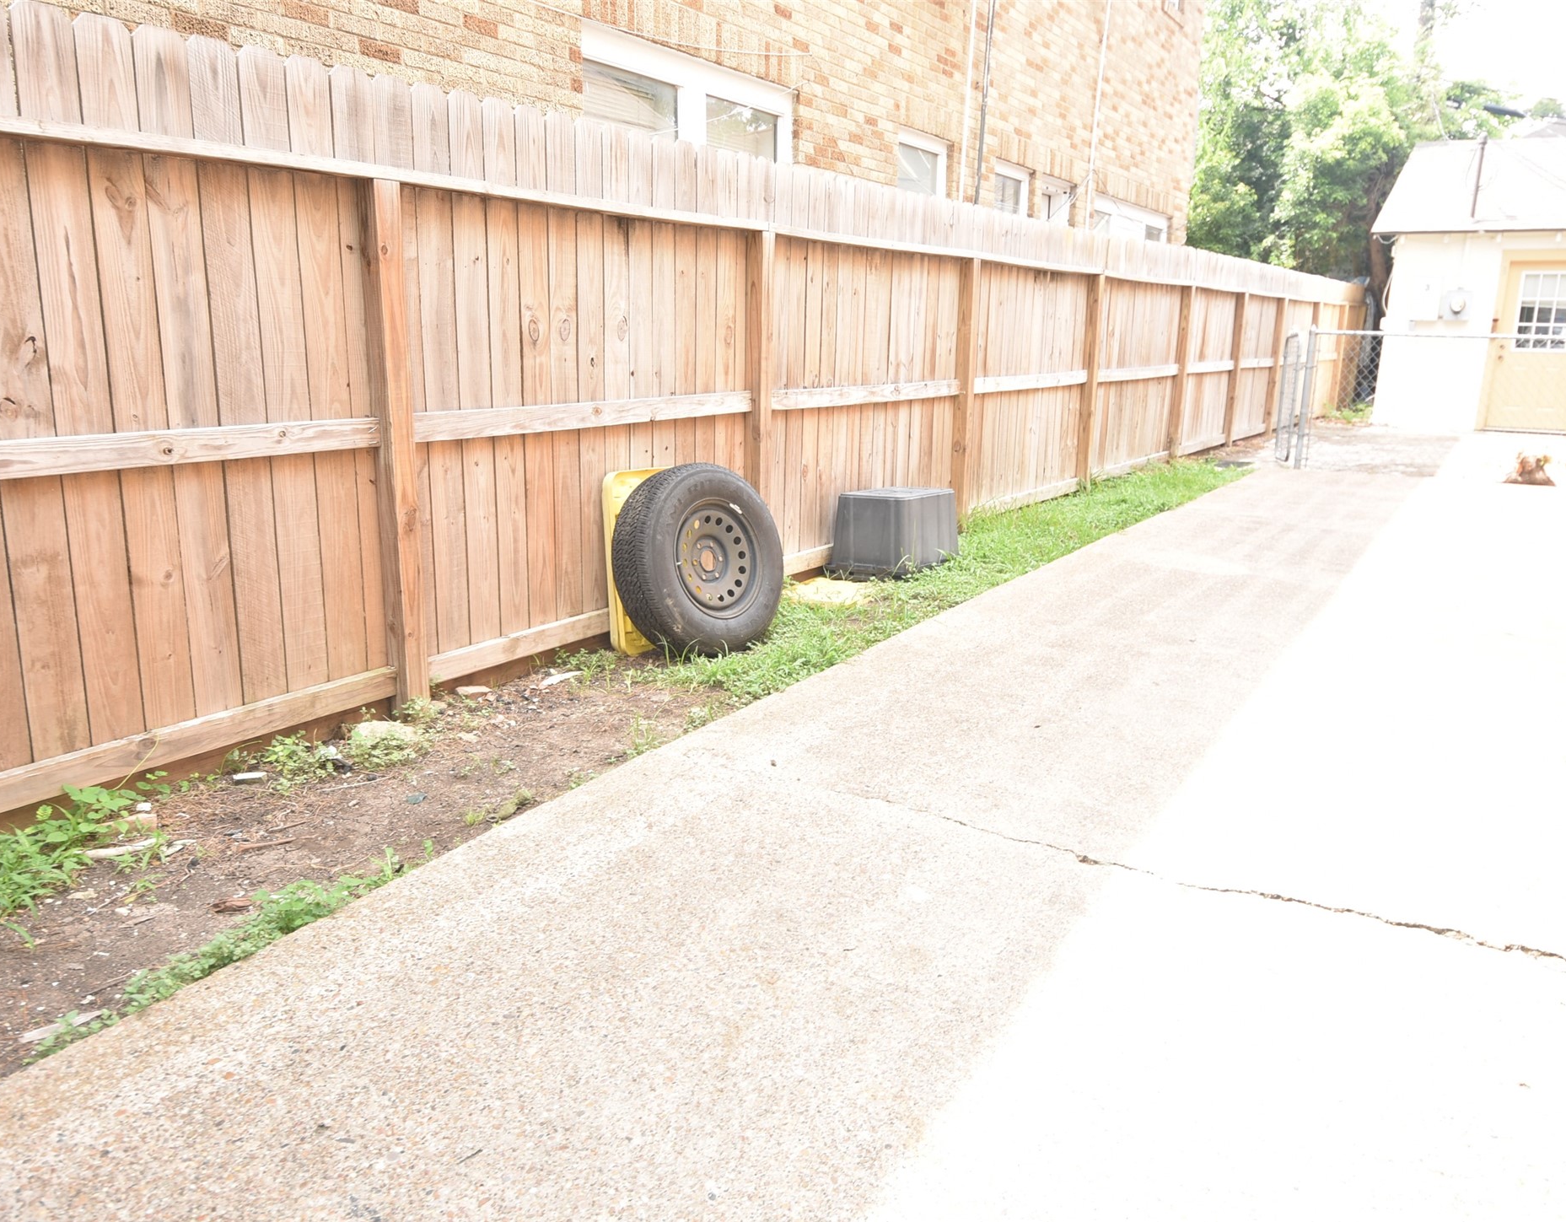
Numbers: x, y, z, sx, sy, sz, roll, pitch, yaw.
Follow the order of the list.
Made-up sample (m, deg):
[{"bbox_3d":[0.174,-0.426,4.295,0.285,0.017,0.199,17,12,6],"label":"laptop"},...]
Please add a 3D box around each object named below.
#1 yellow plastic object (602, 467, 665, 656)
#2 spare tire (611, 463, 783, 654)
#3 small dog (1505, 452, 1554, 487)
[{"bbox_3d":[-0.483,-0.215,4.737,0.075,0.690,0.530,5,12,32],"label":"yellow plastic object"},{"bbox_3d":[-0.306,-0.189,4.609,0.235,0.728,0.728,-8,4,43],"label":"spare tire"},{"bbox_3d":[6.231,-1.204,10.182,0.310,0.270,0.420,14,18,42],"label":"small dog"}]

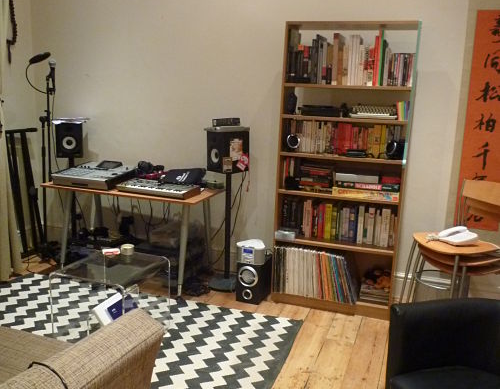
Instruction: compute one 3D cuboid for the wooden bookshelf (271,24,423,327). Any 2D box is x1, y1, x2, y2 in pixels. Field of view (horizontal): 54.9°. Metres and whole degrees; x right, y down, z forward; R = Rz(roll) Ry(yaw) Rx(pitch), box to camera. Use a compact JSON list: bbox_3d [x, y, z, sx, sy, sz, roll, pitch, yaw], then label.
[{"bbox_3d":[0.592,-0.145,3.097,0.775,1.800,0.285,6,12,16],"label":"wooden bookshelf"}]

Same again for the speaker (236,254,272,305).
[{"bbox_3d":[0.033,0.571,3.285,0.164,0.281,0.237,7,13,20],"label":"speaker"}]

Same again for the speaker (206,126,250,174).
[{"bbox_3d":[-0.146,-0.300,3.302,0.185,0.277,0.225,13,16,43],"label":"speaker"}]

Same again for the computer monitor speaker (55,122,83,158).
[{"bbox_3d":[-1.378,-0.429,3.698,0.185,0.277,0.225,-1,12,-16],"label":"computer monitor speaker"}]

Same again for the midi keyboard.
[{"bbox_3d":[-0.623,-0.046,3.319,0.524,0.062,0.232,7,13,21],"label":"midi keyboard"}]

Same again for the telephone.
[{"bbox_3d":[1.209,0.229,2.800,0.205,0.075,0.160,-4,13,-29],"label":"telephone"}]

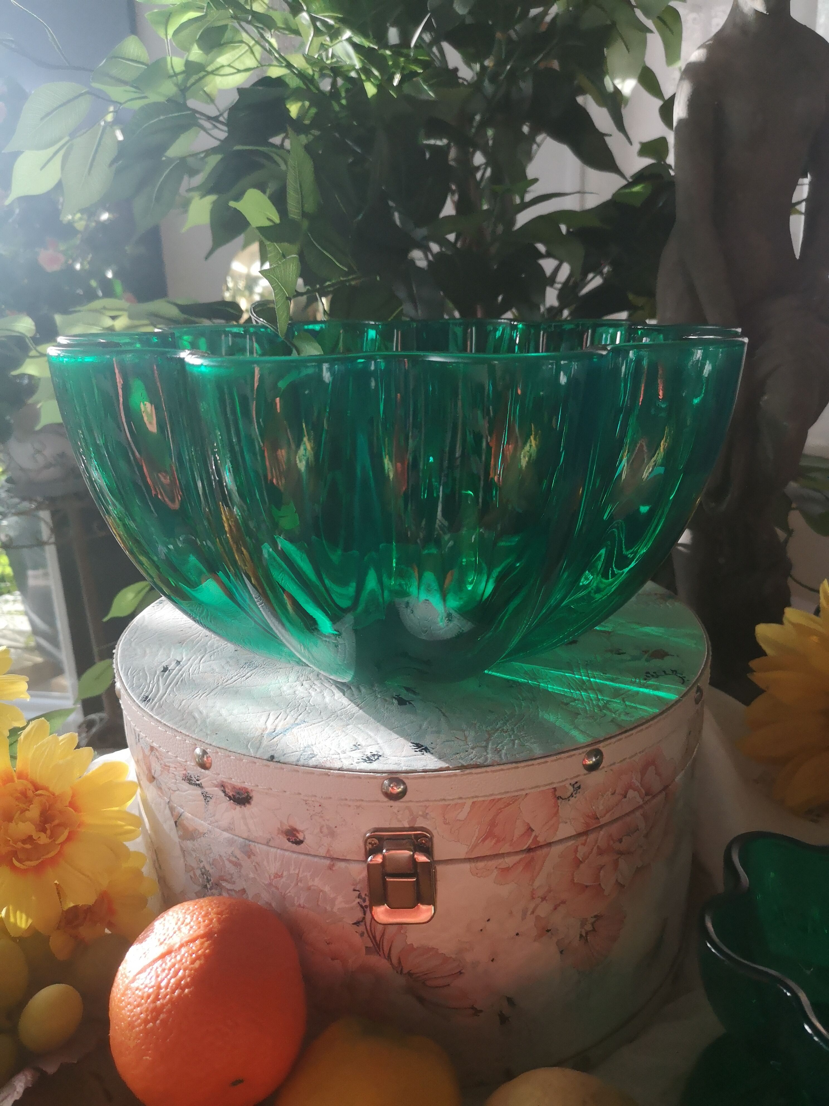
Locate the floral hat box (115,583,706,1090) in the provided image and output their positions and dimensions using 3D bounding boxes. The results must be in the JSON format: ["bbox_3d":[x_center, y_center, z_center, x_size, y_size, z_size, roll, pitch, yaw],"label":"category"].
[{"bbox_3d":[0.000,0.106,0.478,0.302,0.152,0.303,-1,18,2],"label":"floral hat box"}]

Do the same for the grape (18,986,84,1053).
[{"bbox_3d":[-0.149,0.190,0.352,0.024,0.025,0.024,-1,18,2],"label":"grape"}]

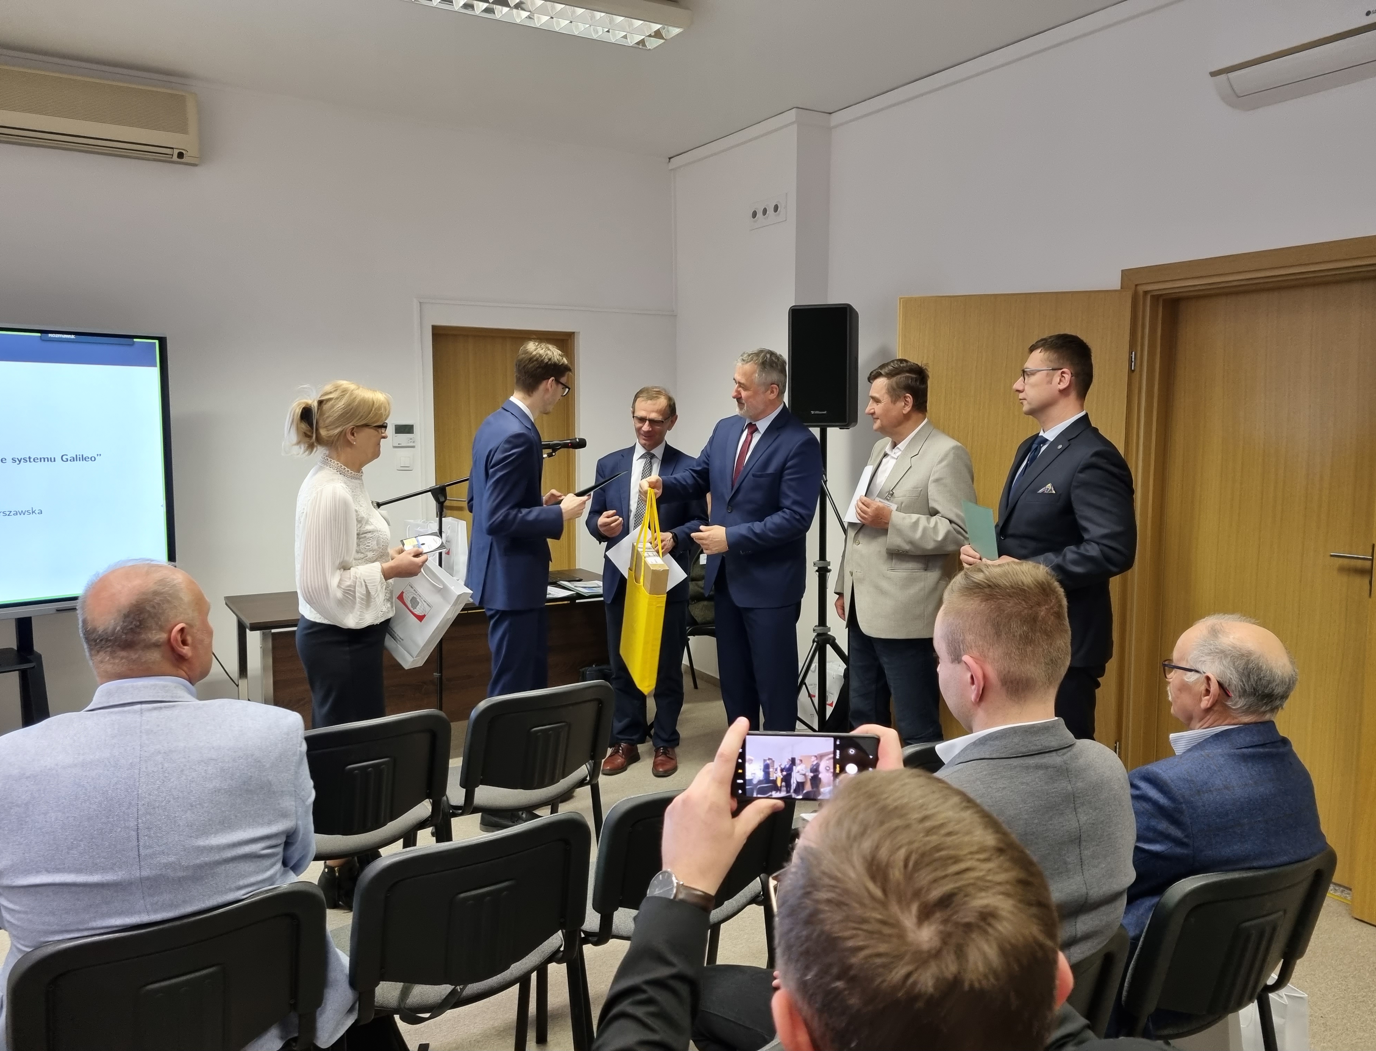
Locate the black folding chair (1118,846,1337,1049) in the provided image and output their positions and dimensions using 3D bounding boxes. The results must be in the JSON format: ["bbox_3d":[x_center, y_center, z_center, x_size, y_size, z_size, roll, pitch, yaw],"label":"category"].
[{"bbox_3d":[0.867,0.942,2.083,0.540,0.820,0.570,-2,6,-21],"label":"black folding chair"}]

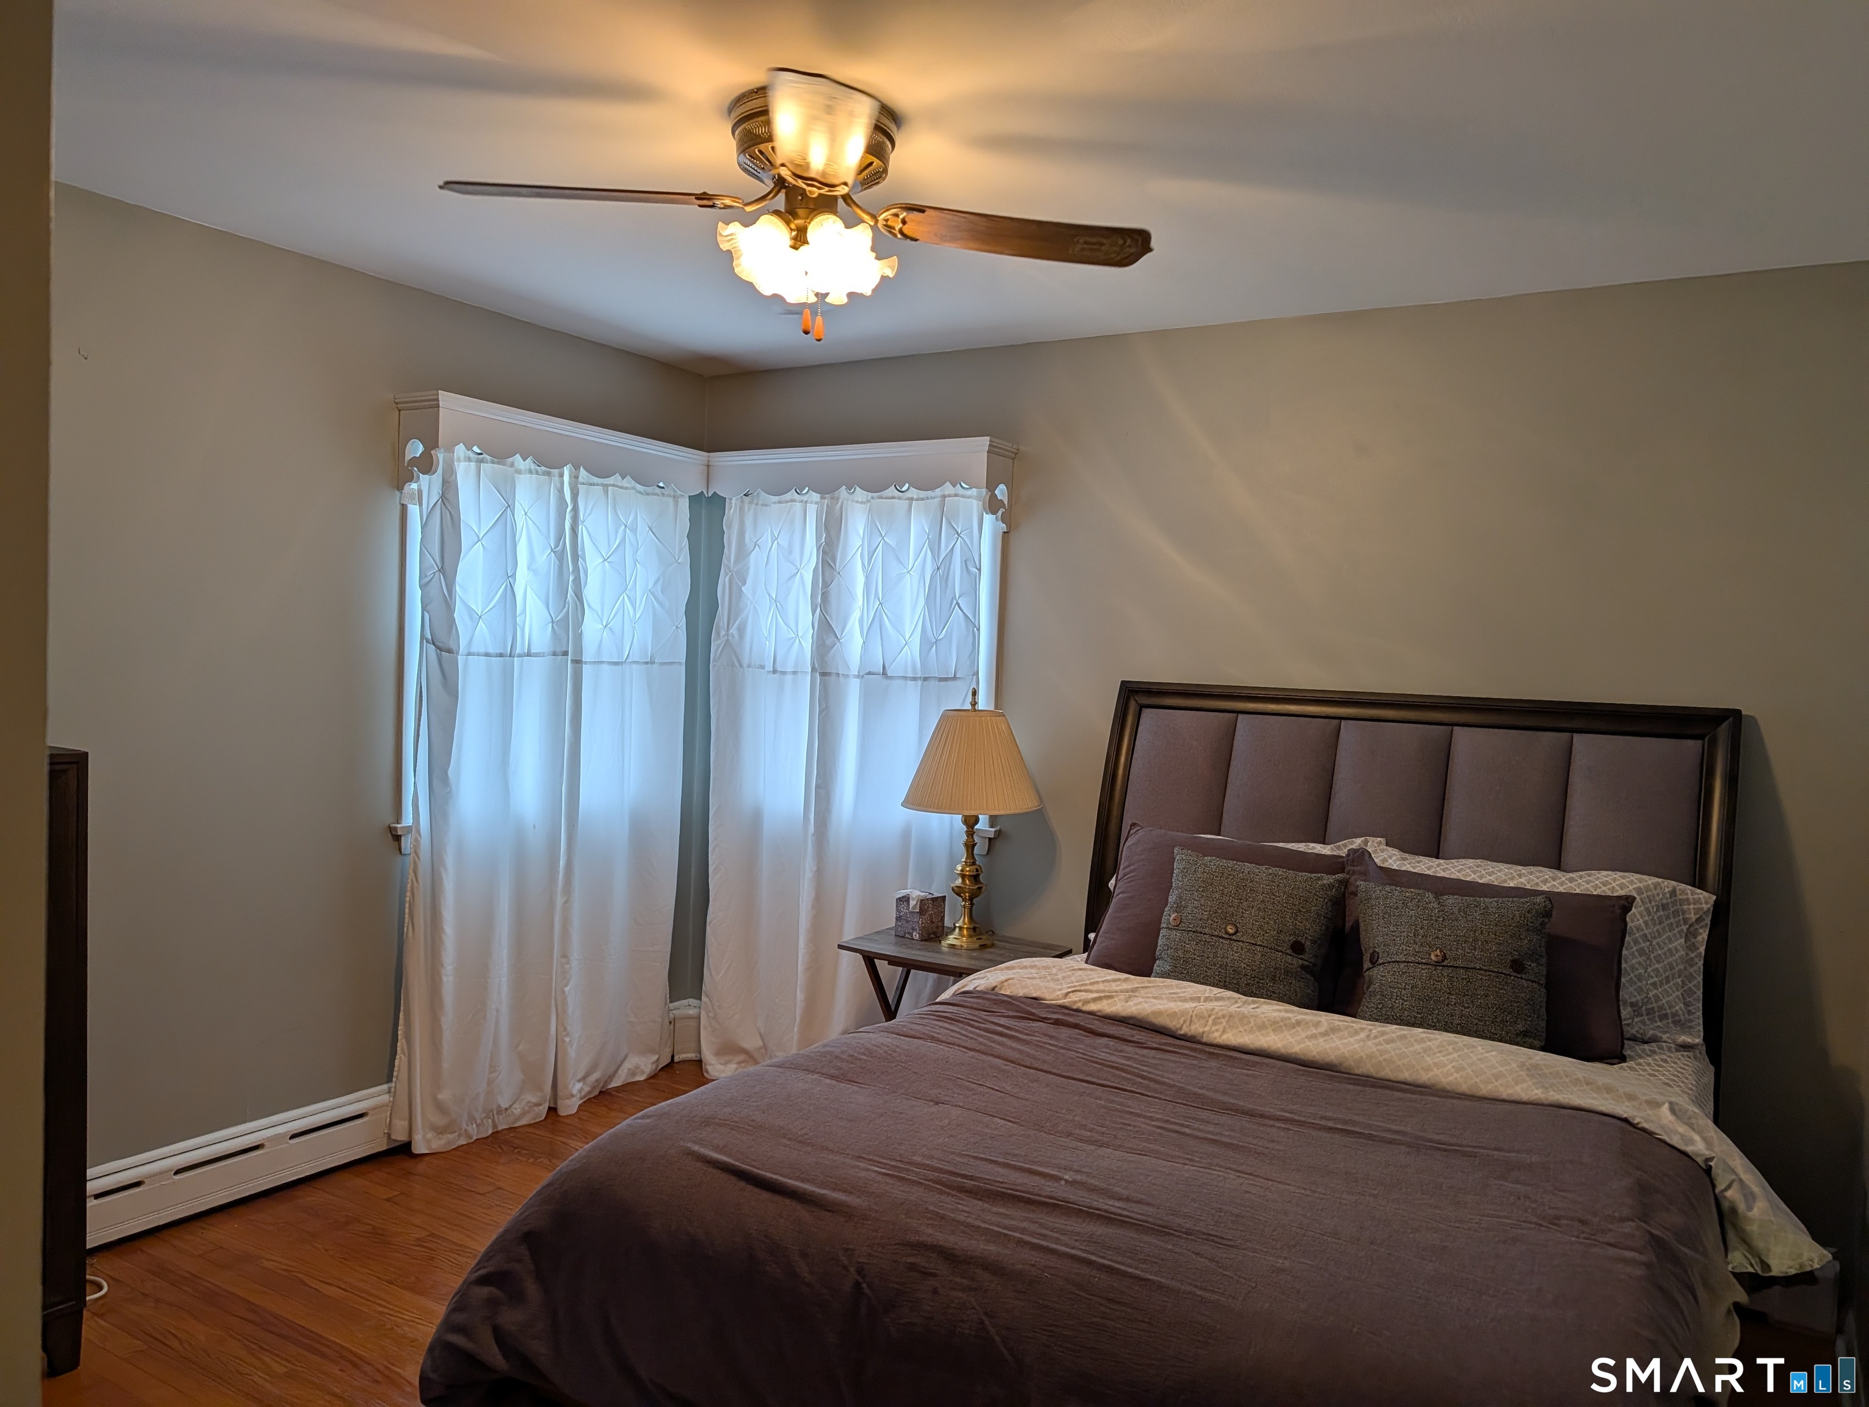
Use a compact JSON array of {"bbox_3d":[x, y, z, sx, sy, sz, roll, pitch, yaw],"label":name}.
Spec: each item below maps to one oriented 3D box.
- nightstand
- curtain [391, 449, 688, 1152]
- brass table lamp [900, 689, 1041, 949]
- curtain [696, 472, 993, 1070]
[{"bbox_3d":[0.053,1.025,3.835,0.549,0.612,0.426,4,3,32],"label":"nightstand"},{"bbox_3d":[-1.157,0.257,4.088,0.171,2.026,1.103,4,3,32],"label":"curtain"},{"bbox_3d":[0.116,0.340,3.861,0.415,0.759,0.415,2,2,0],"label":"brass table lamp"},{"bbox_3d":[-0.347,0.282,4.300,1.053,2.026,0.180,4,3,32],"label":"curtain"}]

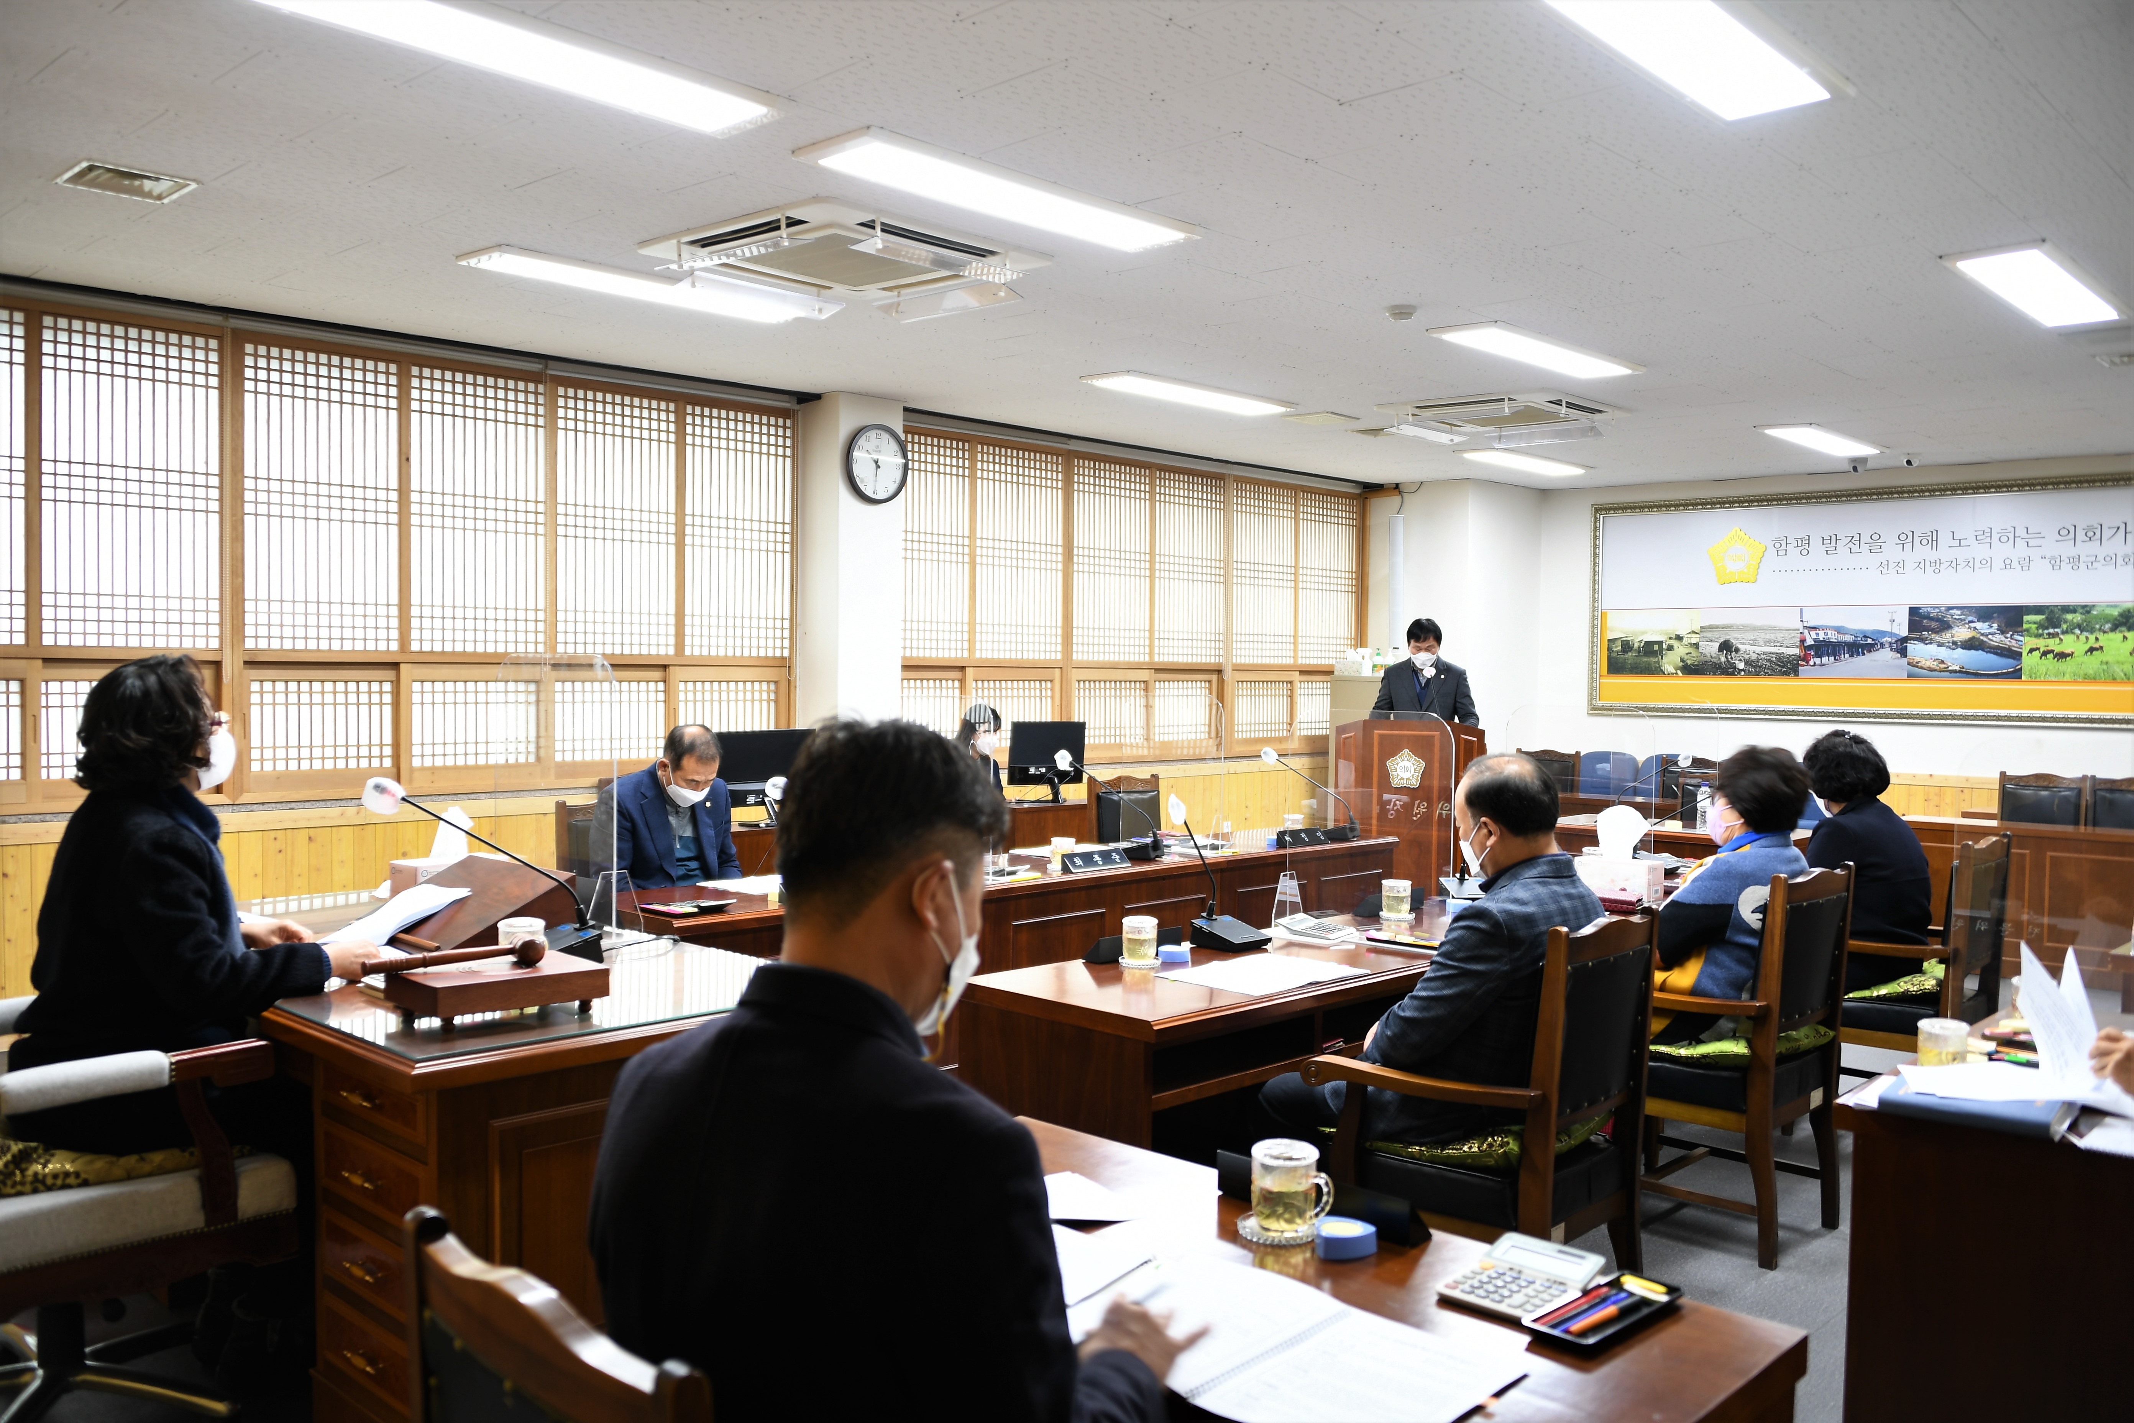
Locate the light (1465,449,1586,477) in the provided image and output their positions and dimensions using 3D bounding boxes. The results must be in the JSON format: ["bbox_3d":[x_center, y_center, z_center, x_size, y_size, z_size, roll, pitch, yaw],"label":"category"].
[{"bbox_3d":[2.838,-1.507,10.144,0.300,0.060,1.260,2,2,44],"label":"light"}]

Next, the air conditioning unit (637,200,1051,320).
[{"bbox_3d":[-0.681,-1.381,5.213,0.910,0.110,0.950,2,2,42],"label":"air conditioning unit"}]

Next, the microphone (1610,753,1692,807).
[{"bbox_3d":[2.710,0.354,7.822,0.210,0.330,0.580,2,2,43],"label":"microphone"}]

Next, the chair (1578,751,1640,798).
[{"bbox_3d":[3.363,0.718,10.578,0.480,0.920,0.570,2,2,43],"label":"chair"}]

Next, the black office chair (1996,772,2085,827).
[{"bbox_3d":[4.946,0.793,8.519,0.480,0.950,0.520,2,2,44],"label":"black office chair"}]

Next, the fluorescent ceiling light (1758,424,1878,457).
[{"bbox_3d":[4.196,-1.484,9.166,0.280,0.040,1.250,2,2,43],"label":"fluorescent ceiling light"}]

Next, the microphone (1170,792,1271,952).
[{"bbox_3d":[0.354,0.400,4.156,0.210,0.390,0.320,2,2,43],"label":"microphone"}]

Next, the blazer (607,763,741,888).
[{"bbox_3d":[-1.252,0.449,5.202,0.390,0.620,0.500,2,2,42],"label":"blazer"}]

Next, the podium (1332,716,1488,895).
[{"bbox_3d":[1.604,0.648,7.768,0.740,1.200,0.520,1,2,-1],"label":"podium"}]

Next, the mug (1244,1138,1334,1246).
[{"bbox_3d":[0.279,0.603,2.096,0.108,0.100,0.095,1,2,0],"label":"mug"}]

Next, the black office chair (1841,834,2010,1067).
[{"bbox_3d":[2.600,0.854,5.240,0.540,0.950,0.530,2,2,44],"label":"black office chair"}]

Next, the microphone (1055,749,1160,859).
[{"bbox_3d":[0.158,0.347,6.317,0.510,0.385,0.120,2,2,44],"label":"microphone"}]

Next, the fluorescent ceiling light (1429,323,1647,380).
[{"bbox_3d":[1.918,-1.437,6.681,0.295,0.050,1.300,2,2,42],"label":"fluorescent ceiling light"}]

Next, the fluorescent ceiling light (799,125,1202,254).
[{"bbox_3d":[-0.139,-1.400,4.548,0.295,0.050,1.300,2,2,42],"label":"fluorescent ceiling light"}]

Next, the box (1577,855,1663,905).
[{"bbox_3d":[1.731,0.525,5.217,0.245,0.115,0.120,2,2,43],"label":"box"}]

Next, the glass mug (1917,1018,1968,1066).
[{"bbox_3d":[1.521,0.593,2.881,0.090,0.095,0.090,2,2,42],"label":"glass mug"}]

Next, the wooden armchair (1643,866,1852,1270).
[{"bbox_3d":[1.691,0.868,4.338,0.540,0.950,0.530,2,2,44],"label":"wooden armchair"}]

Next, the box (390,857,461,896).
[{"bbox_3d":[-1.487,0.407,3.982,0.130,0.095,0.230,2,2,42],"label":"box"}]

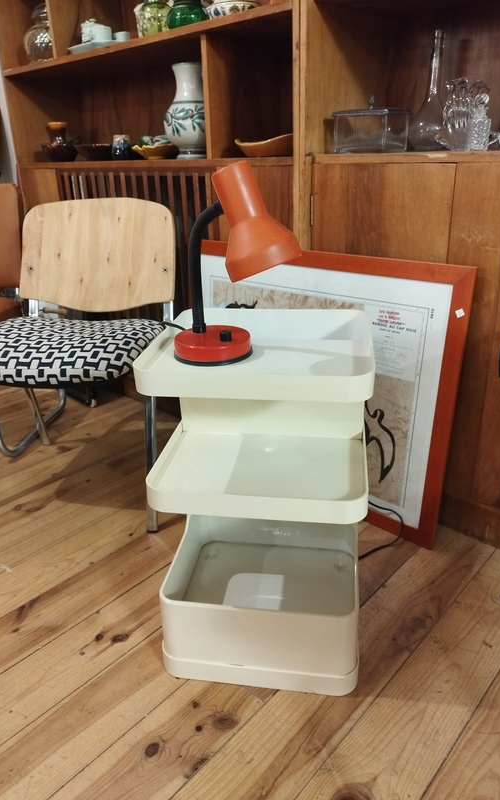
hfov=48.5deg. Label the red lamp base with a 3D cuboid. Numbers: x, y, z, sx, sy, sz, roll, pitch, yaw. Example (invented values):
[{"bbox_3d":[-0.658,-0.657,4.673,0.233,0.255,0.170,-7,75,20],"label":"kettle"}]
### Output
[{"bbox_3d":[-0.071,-0.109,1.076,0.154,0.038,0.154,-1,24,1],"label":"red lamp base"}]

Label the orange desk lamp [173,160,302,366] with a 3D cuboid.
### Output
[{"bbox_3d":[-0.028,-0.237,0.992,0.262,0.338,0.158,11,27,26],"label":"orange desk lamp"}]

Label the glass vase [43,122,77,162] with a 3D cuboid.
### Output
[{"bbox_3d":[-0.734,-0.996,2.140,0.128,0.133,0.128,19,31,38],"label":"glass vase"}]

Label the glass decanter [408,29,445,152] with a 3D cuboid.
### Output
[{"bbox_3d":[0.411,-0.697,1.260,0.088,0.246,0.088,19,31,38],"label":"glass decanter"}]

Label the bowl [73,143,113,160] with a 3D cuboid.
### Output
[{"bbox_3d":[-0.547,-0.896,2.004,0.173,0.056,0.173,-1,24,1],"label":"bowl"}]

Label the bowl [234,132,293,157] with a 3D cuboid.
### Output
[{"bbox_3d":[0.053,-0.697,1.522,0.187,0.058,0.150,19,31,38],"label":"bowl"}]

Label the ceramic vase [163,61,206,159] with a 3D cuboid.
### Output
[{"bbox_3d":[-0.179,-0.866,1.671,0.166,0.254,0.166,-1,24,1],"label":"ceramic vase"}]

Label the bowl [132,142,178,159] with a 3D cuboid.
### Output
[{"bbox_3d":[-0.307,-0.810,1.808,0.156,0.047,0.140,19,31,38],"label":"bowl"}]

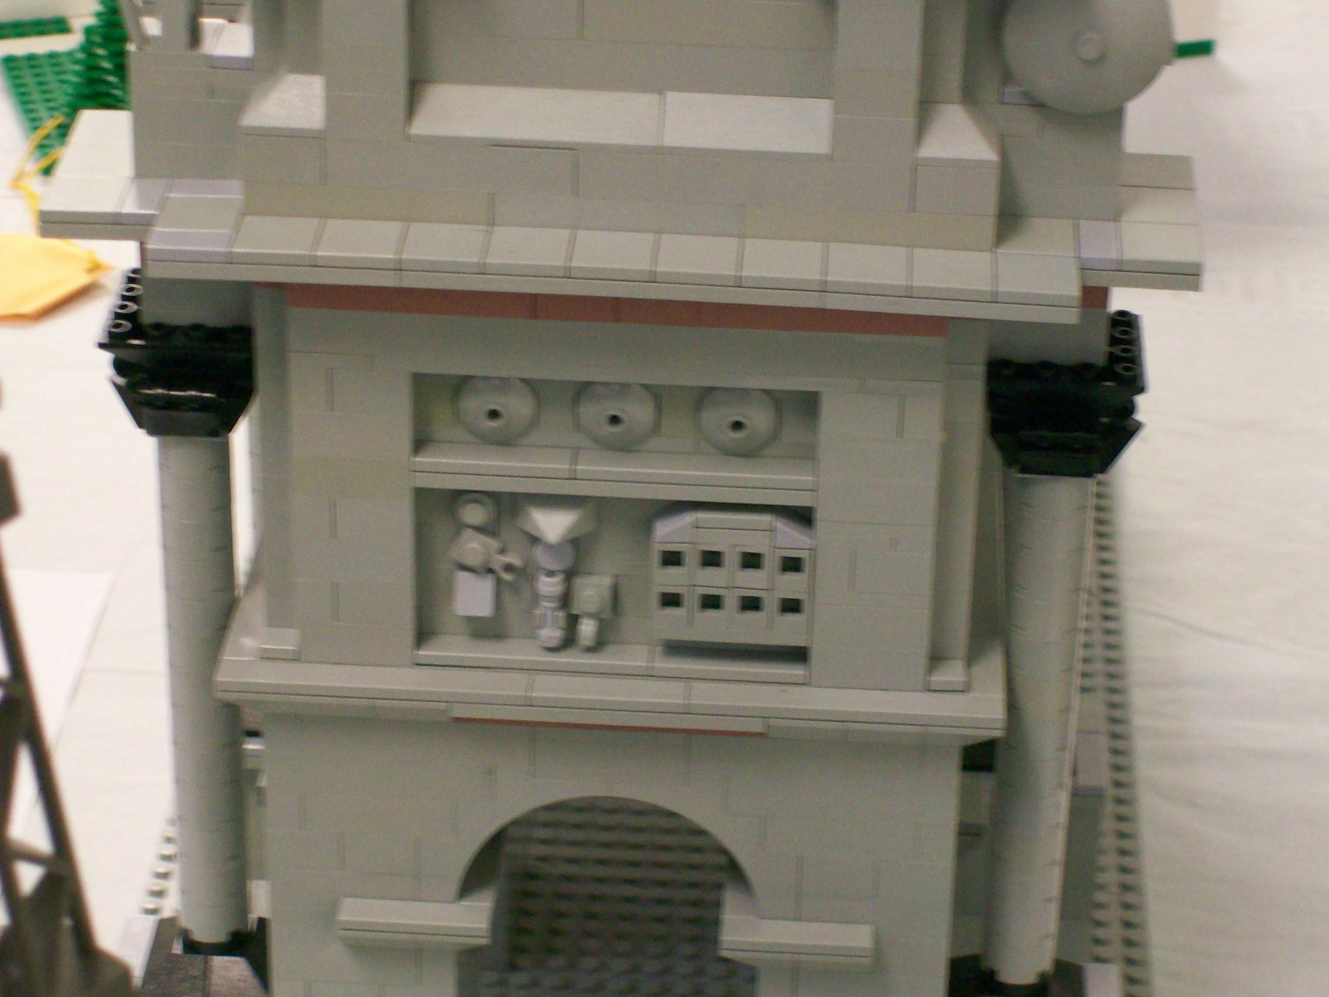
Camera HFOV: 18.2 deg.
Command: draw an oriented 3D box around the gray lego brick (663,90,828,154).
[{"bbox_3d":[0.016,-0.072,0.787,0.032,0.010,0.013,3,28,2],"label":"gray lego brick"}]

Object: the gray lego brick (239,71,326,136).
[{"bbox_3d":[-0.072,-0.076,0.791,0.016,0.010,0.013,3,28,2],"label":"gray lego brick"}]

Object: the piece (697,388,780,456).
[{"bbox_3d":[0.015,-0.015,0.821,0.016,0.016,0.005,3,28,2],"label":"piece"}]

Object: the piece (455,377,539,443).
[{"bbox_3d":[-0.034,-0.018,0.823,0.016,0.016,0.005,3,28,2],"label":"piece"}]

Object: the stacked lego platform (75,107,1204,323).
[{"bbox_3d":[-0.008,-0.058,0.812,0.224,0.006,0.072,3,28,2],"label":"stacked lego platform"}]

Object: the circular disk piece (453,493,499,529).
[{"bbox_3d":[-0.038,0.001,0.834,0.008,0.008,0.005,3,28,2],"label":"circular disk piece"}]

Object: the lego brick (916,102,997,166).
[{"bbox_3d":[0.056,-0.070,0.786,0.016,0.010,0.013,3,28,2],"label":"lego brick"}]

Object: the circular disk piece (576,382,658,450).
[{"bbox_3d":[-0.010,-0.017,0.822,0.016,0.016,0.005,3,28,2],"label":"circular disk piece"}]

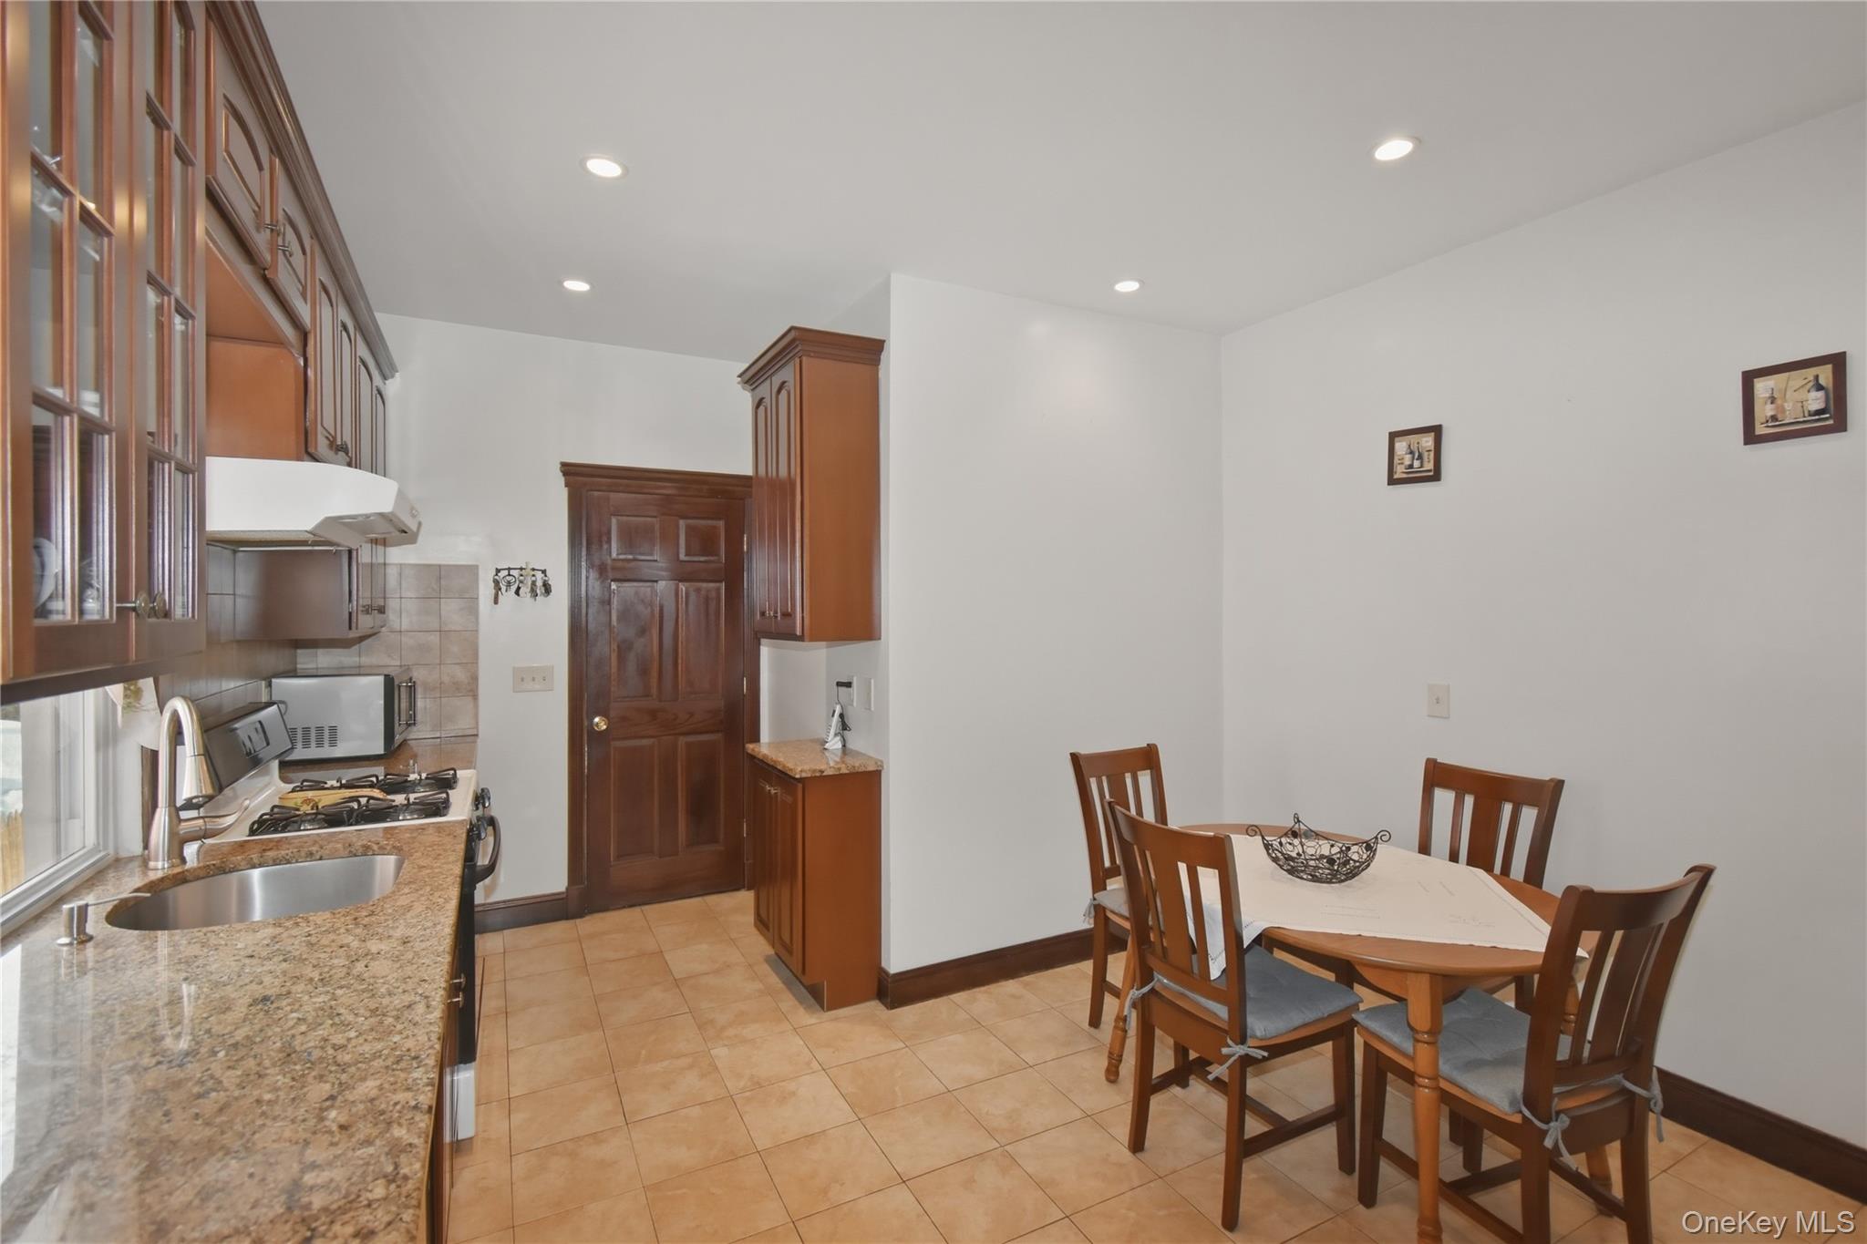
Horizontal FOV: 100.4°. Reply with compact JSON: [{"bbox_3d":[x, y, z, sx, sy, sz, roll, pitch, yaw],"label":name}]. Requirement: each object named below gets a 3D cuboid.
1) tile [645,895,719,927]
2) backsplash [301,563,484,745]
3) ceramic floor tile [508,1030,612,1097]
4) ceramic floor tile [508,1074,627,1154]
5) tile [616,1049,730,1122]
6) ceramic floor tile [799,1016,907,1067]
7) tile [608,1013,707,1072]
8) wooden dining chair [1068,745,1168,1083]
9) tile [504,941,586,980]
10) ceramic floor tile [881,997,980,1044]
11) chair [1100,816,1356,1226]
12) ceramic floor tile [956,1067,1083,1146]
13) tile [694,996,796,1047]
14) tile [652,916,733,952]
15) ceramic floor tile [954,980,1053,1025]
[{"bbox_3d":[-1.248,1.439,3.837,0.295,0.009,0.293,0,0,-29],"label":"tile"},{"bbox_3d":[-2.382,0.131,3.425,0.654,0.794,0.010,0,1,-30],"label":"backsplash"},{"bbox_3d":[-1.212,1.439,2.531,0.295,0.009,0.293,0,0,-29],"label":"ceramic floor tile"},{"bbox_3d":[-1.097,1.470,2.329,0.300,0.010,0.295,0,1,-28],"label":"ceramic floor tile"},{"bbox_3d":[-0.819,1.454,2.440,0.298,0.010,0.296,0,0,-28],"label":"tile"},{"bbox_3d":[-0.299,1.513,2.822,0.307,0.010,0.303,0,0,-29],"label":"ceramic floor tile"},{"bbox_3d":[-0.974,1.466,2.719,0.300,0.010,0.295,0,1,-28],"label":"tile"},{"bbox_3d":[0.820,0.972,2.745,0.440,0.955,0.520,0,0,-28],"label":"wooden dining chair"},{"bbox_3d":[-1.628,1.439,3.297,0.295,0.009,0.293,0,0,-29],"label":"tile"},{"bbox_3d":[-0.024,1.514,2.971,0.307,0.010,0.303,0,0,-29],"label":"ceramic floor tile"},{"bbox_3d":[0.800,0.972,2.083,0.520,0.955,0.440,0,0,-29],"label":"chair"},{"bbox_3d":[0.252,1.440,2.320,0.295,0.009,0.293,0,0,-29],"label":"ceramic floor tile"},{"bbox_3d":[-0.701,1.465,2.848,0.300,0.010,0.295,0,1,-28],"label":"tile"},{"bbox_3d":[-1.129,1.457,3.617,0.300,0.010,0.295,0,1,-28],"label":"tile"},{"bbox_3d":[0.251,1.466,2.989,0.300,0.010,0.295,0,1,-28],"label":"ceramic floor tile"}]

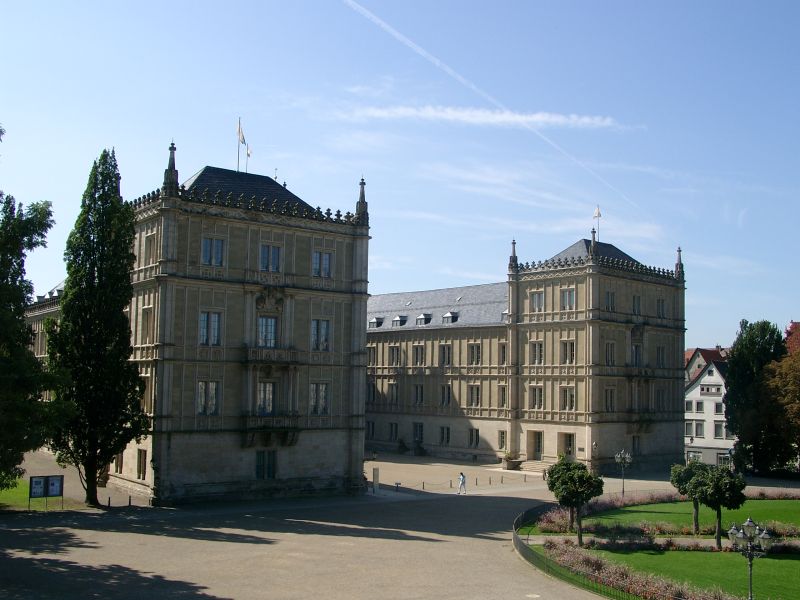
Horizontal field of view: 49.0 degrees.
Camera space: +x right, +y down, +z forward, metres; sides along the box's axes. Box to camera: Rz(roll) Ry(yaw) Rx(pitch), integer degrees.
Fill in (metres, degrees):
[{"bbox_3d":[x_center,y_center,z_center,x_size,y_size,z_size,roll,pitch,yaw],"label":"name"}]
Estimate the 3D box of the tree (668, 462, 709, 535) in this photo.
[{"bbox_3d":[19.238,13.025,57.761,3.091,4.752,3.091,1,-6,0],"label":"tree"}]

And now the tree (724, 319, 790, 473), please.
[{"bbox_3d":[44.868,12.092,110.220,8.032,19.465,8.032,1,-6,0],"label":"tree"}]

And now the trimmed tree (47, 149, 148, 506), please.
[{"bbox_3d":[-21.279,1.613,61.982,7.058,25.179,7.058,1,-6,0],"label":"trimmed tree"}]

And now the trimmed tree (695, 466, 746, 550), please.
[{"bbox_3d":[19.172,12.448,52.534,3.111,4.846,3.111,1,-6,0],"label":"trimmed tree"}]

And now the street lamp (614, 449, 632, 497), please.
[{"bbox_3d":[19.323,15.059,75.924,1.513,4.303,1.513,1,-6,0],"label":"street lamp"}]

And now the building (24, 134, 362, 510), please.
[{"bbox_3d":[-22.144,3.535,85.767,18.315,26.619,42.000,5,-7,-35],"label":"building"}]

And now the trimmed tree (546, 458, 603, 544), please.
[{"bbox_3d":[10.366,11.880,51.722,3.357,5.151,3.357,1,-6,0],"label":"trimmed tree"}]

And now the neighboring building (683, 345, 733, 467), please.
[{"bbox_3d":[45.531,15.961,123.679,10.000,15.800,12.000,-3,-7,35],"label":"neighboring building"}]

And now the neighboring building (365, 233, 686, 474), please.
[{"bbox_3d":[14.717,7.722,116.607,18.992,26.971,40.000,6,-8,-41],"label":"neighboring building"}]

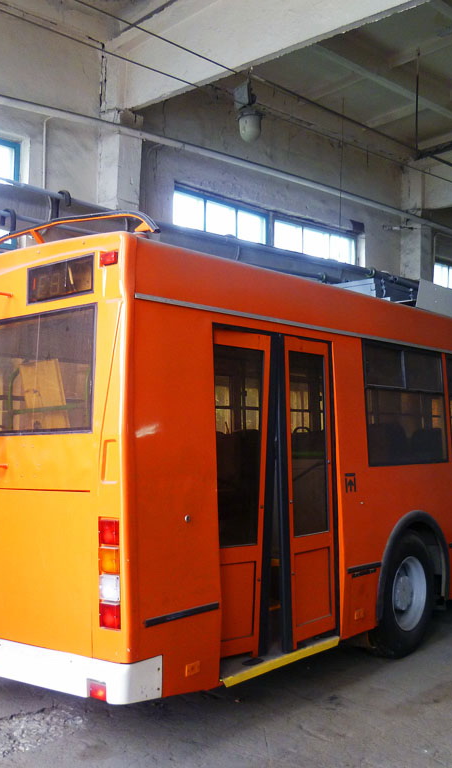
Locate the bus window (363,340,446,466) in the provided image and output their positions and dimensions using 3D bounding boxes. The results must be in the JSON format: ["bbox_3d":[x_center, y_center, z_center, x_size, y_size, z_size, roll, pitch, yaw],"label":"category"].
[{"bbox_3d":[1.524,0.186,7.014,0.050,1.000,1.460,-6,-7,38],"label":"bus window"}]

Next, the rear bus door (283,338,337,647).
[{"bbox_3d":[0.556,0.719,5.772,0.050,2.040,0.590,-4,-6,38],"label":"rear bus door"}]

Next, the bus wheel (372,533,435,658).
[{"bbox_3d":[1.397,1.749,6.966,0.330,0.960,0.960,-4,-6,38],"label":"bus wheel"}]

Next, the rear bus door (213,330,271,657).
[{"bbox_3d":[0.043,0.678,5.190,0.600,2.020,0.060,3,-6,-42],"label":"rear bus door"}]

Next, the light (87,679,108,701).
[{"bbox_3d":[-0.671,1.645,4.457,0.130,0.085,0.050,-4,-6,38],"label":"light"}]

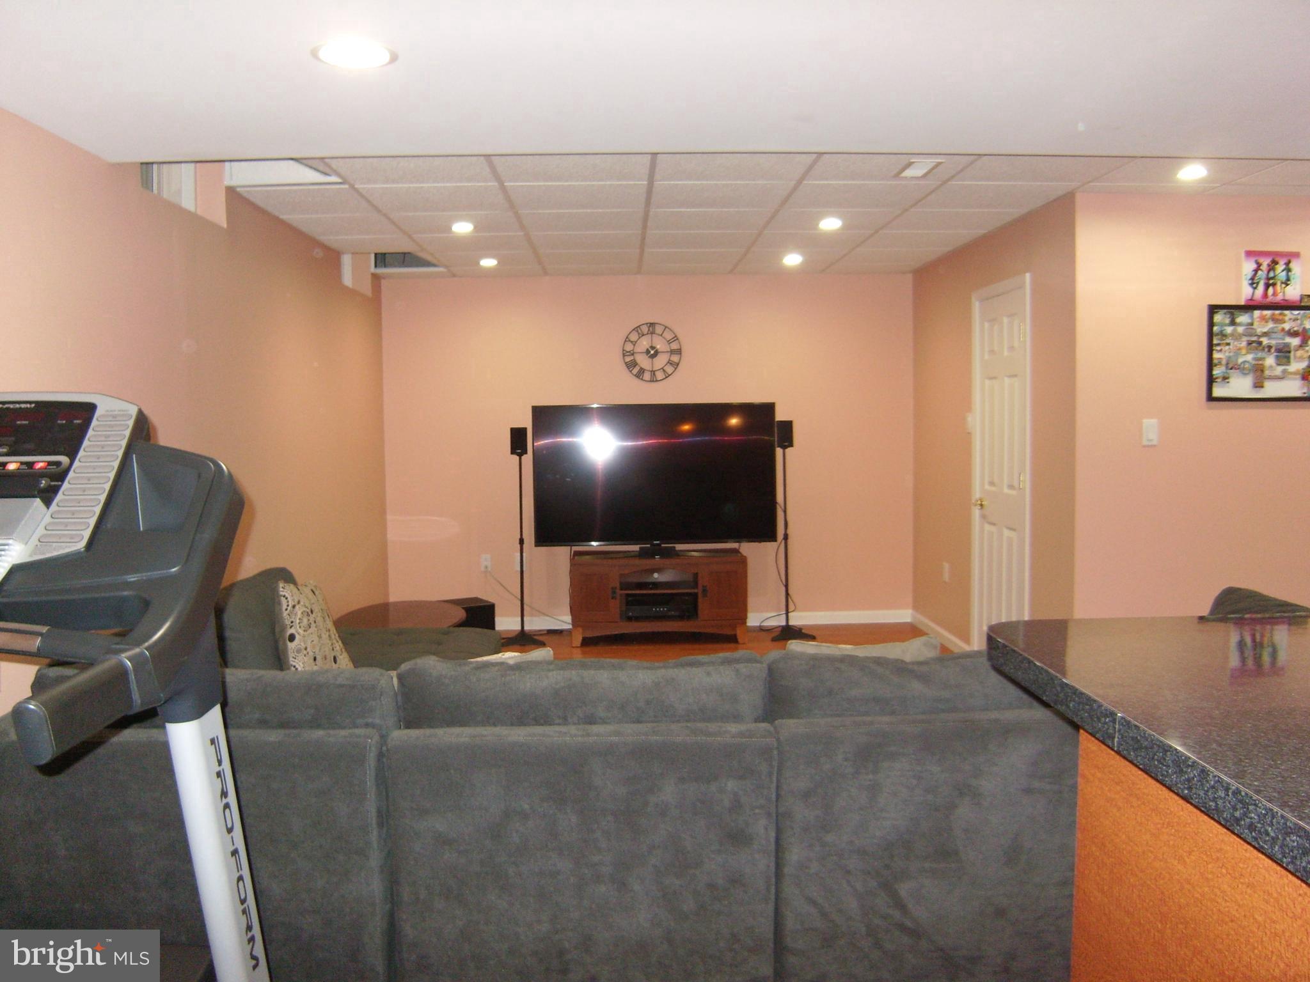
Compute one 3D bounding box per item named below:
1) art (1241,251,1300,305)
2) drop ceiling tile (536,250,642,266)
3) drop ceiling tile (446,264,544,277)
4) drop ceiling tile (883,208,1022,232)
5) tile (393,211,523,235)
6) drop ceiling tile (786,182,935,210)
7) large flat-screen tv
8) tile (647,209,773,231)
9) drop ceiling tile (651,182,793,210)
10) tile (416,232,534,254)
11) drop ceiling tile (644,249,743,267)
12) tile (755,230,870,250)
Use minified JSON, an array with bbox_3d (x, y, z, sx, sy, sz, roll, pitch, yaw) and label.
[{"bbox_3d":[2.680,-0.927,4.605,0.240,0.235,0.025,-1,4,-2],"label":"art"},{"bbox_3d":[-0.388,-1.413,6.410,0.605,0.020,0.605,-1,4,-2],"label":"drop ceiling tile"},{"bbox_3d":[-1.012,-1.442,6.945,0.605,0.020,0.500,-1,4,-2],"label":"drop ceiling tile"},{"bbox_3d":[1.449,-1.346,5.234,0.560,0.020,0.600,-1,4,-2],"label":"drop ceiling tile"},{"bbox_3d":[-0.950,-1.306,5.168,0.600,0.020,0.598,-1,4,-2],"label":"tile"},{"bbox_3d":[0.882,-1.293,4.620,0.600,0.020,0.598,-1,4,-2],"label":"drop ceiling tile"},{"bbox_3d":[0.001,-0.103,6.860,1.565,0.920,0.070,-1,4,-2],"label":"large flat-screen tv"},{"bbox_3d":[0.258,-1.334,5.213,0.605,0.020,0.605,-1,4,-2],"label":"tile"},{"bbox_3d":[0.279,-1.286,4.598,0.600,0.020,0.598,-1,4,-2],"label":"drop ceiling tile"},{"bbox_3d":[-0.969,-1.342,5.749,0.600,0.020,0.600,-1,4,-2],"label":"tile"},{"bbox_3d":[0.219,-1.423,6.429,0.605,0.020,0.605,-1,4,-2],"label":"drop ceiling tile"},{"bbox_3d":[0.845,-1.387,5.841,0.605,0.020,0.605,-1,4,-2],"label":"tile"}]

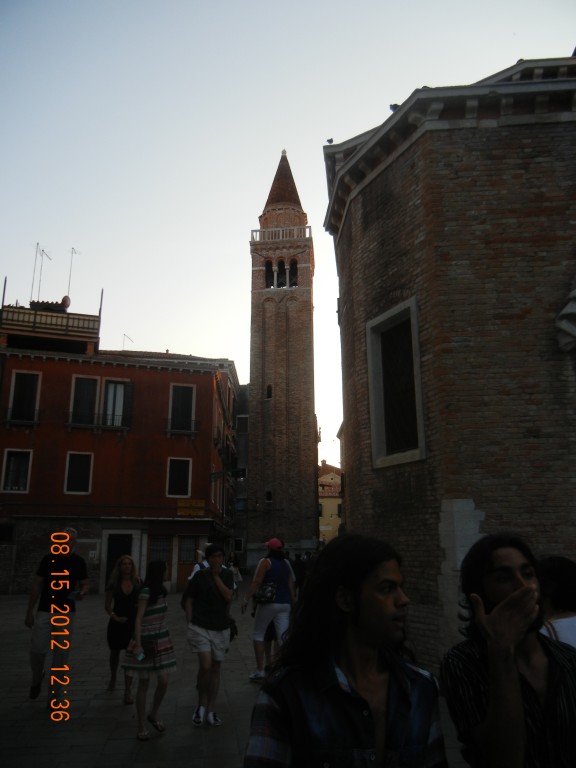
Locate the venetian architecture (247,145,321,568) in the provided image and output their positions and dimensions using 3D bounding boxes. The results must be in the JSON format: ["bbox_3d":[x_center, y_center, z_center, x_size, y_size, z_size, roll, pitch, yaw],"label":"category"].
[{"bbox_3d":[-0.233,-3.443,56.365,5.200,36.480,5.200,-1,-14,7],"label":"venetian architecture"}]

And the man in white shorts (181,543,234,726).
[{"bbox_3d":[-0.820,2.517,6.782,0.560,1.735,0.420,2,-14,-8],"label":"man in white shorts"}]

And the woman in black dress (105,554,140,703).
[{"bbox_3d":[-1.982,2.895,7.970,0.460,1.630,0.420,4,-14,-14],"label":"woman in black dress"}]

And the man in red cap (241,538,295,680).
[{"bbox_3d":[-0.269,2.928,8.745,0.660,1.750,0.480,5,-14,-17],"label":"man in red cap"}]

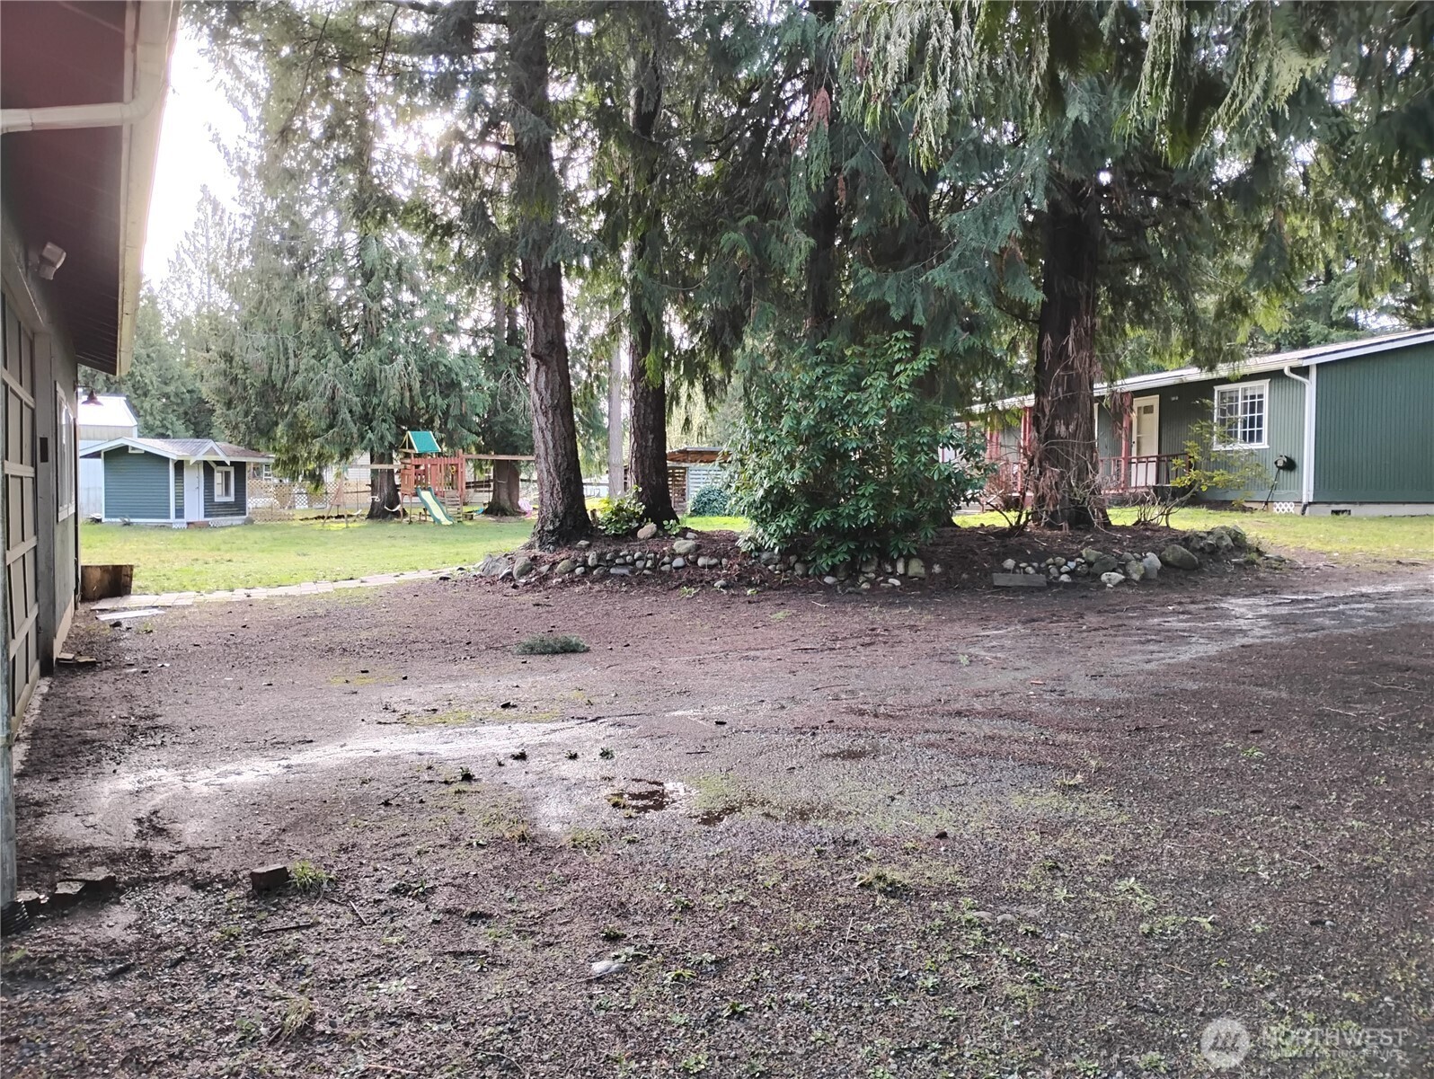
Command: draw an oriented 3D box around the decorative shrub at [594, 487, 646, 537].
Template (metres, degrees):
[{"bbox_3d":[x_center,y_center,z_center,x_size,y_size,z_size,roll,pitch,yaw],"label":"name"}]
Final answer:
[{"bbox_3d":[-1.610,-0.484,19.300,0.860,0.820,0.800,0,2,-4],"label":"decorative shrub"}]

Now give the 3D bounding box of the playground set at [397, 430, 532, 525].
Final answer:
[{"bbox_3d":[-8.572,-2.217,40.300,4.900,3.200,2.900,-1,3,-33],"label":"playground set"}]

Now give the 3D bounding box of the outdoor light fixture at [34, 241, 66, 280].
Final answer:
[{"bbox_3d":[-3.702,-1.550,6.450,0.170,0.190,0.180,-1,3,-28],"label":"outdoor light fixture"}]

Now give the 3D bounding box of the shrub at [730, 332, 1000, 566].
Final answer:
[{"bbox_3d":[1.919,-1.166,15.300,3.350,3.000,2.800,0,2,7],"label":"shrub"}]

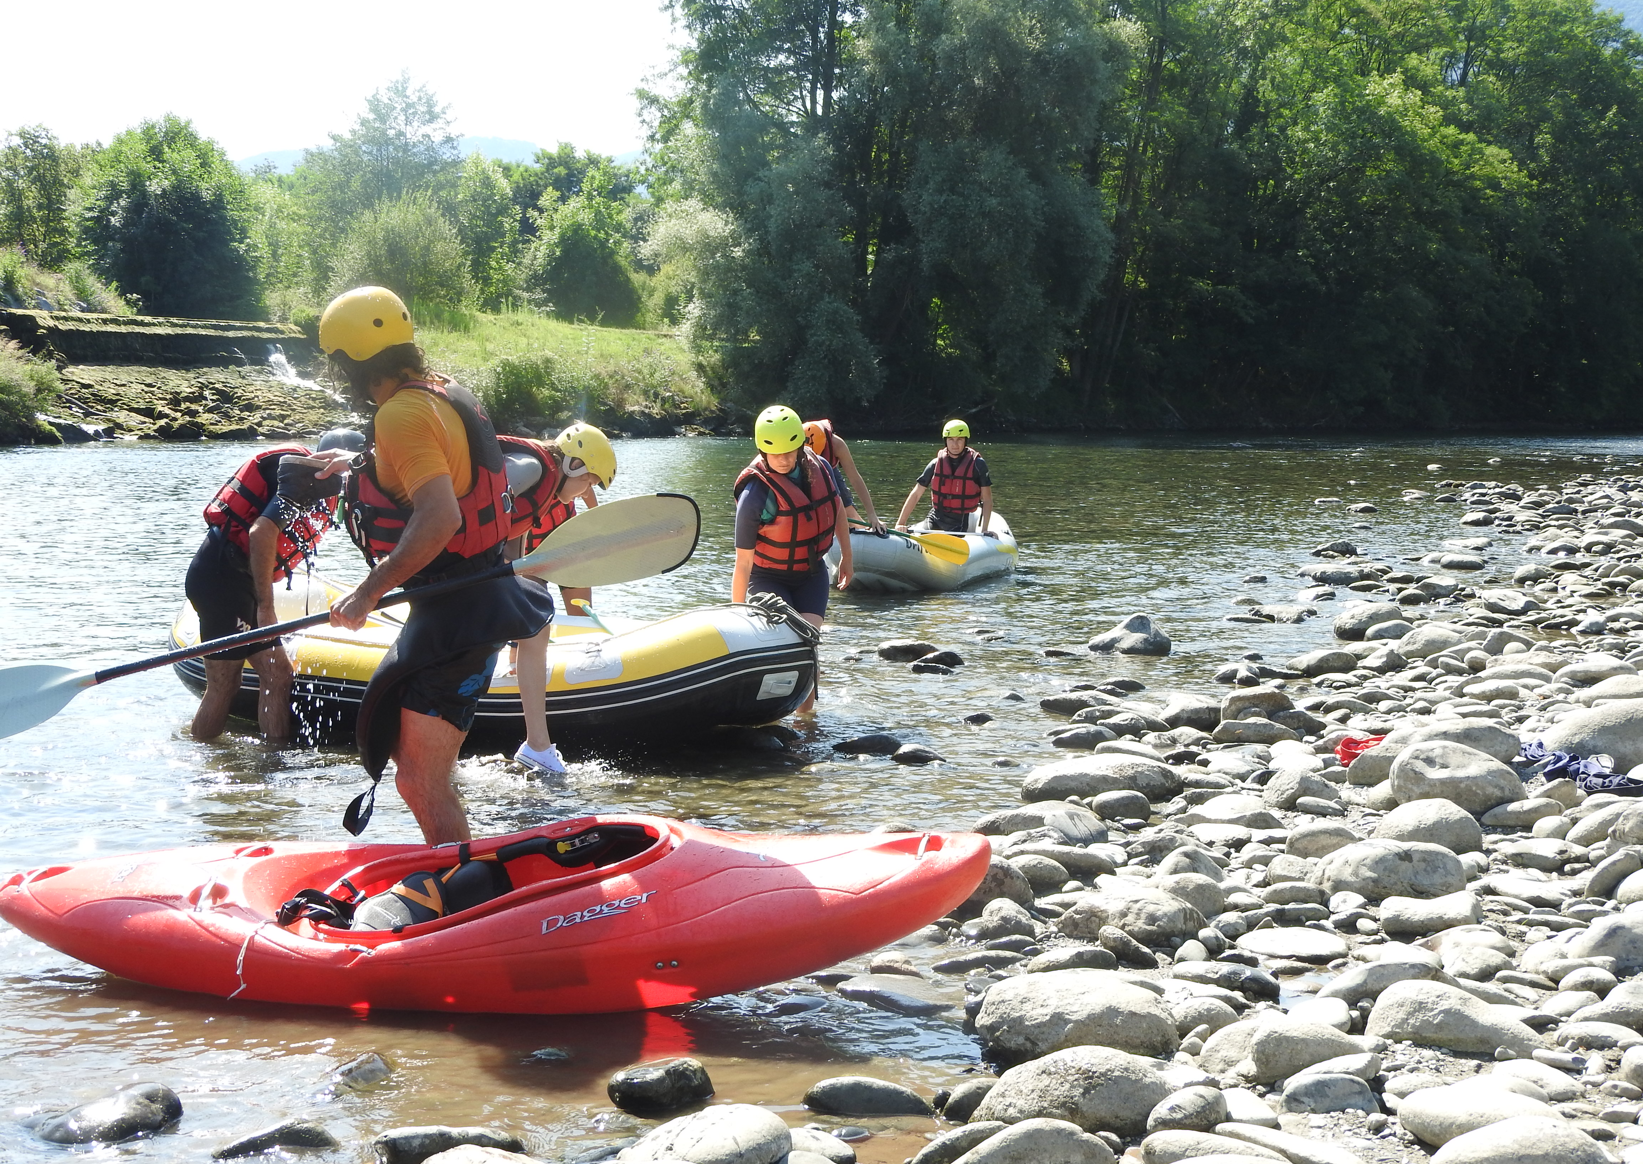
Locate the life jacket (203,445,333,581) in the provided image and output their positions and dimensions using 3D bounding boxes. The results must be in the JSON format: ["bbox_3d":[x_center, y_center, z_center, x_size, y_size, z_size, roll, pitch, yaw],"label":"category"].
[{"bbox_3d":[-2.346,-0.276,10.100,0.340,0.520,0.450,44,-6,-9],"label":"life jacket"}]

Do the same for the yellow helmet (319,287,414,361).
[{"bbox_3d":[-1.285,-0.728,6.700,0.275,0.190,0.225,-7,1,18],"label":"yellow helmet"}]

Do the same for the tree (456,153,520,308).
[{"bbox_3d":[-9.123,-9.633,65.000,1.800,4.300,1.800,0,5,0],"label":"tree"}]

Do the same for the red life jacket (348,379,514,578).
[{"bbox_3d":[-1.136,-0.302,6.850,0.360,0.540,0.460,-6,5,18],"label":"red life jacket"}]

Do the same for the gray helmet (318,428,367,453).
[{"bbox_3d":[-2.061,-0.565,10.200,0.270,0.190,0.220,37,12,10],"label":"gray helmet"}]

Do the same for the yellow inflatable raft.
[{"bbox_3d":[-1.520,0.311,10.806,3.150,0.630,1.500,2,5,27],"label":"yellow inflatable raft"}]

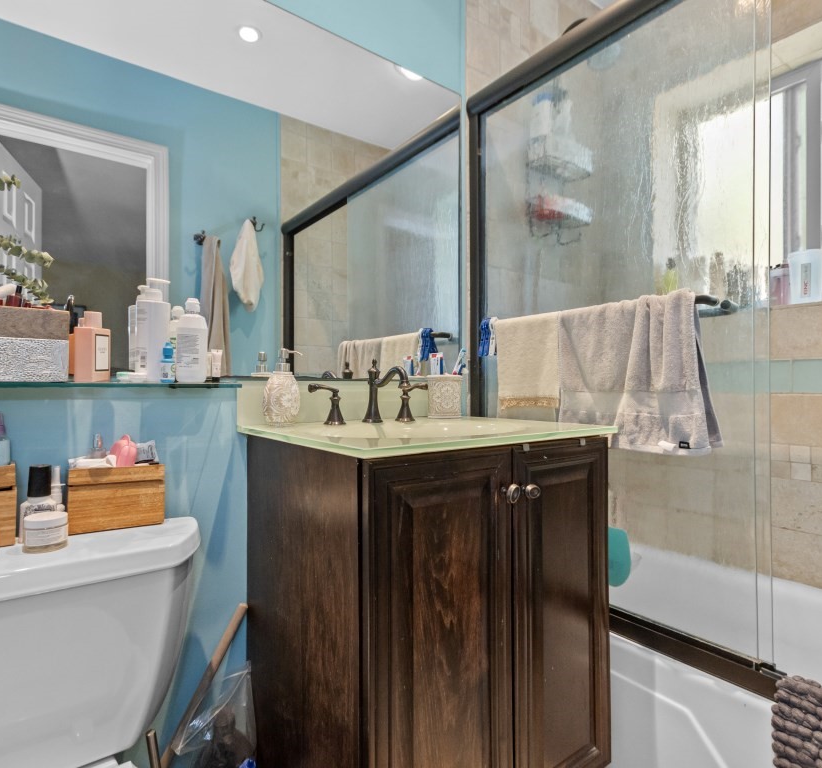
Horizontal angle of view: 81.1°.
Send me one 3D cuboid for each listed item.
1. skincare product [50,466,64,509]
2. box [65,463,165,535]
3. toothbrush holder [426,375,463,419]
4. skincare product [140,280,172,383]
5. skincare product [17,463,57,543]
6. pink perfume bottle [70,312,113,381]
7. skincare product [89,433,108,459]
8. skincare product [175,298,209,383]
[{"bbox_3d":[-0.579,0.194,0.781,0.031,0.106,0.028,0,-1,-40],"label":"skincare product"},{"bbox_3d":[-0.522,0.196,0.853,0.143,0.106,0.070,0,-1,-35],"label":"box"},{"bbox_3d":[0.095,0.035,1.330,0.090,0.114,0.085,0,-1,-1],"label":"toothbrush holder"},{"bbox_3d":[-0.516,-0.106,0.963,0.053,0.205,0.064,0,-1,-37],"label":"skincare product"},{"bbox_3d":[-0.680,0.218,0.876,0.054,0.135,0.044,0,0,-38],"label":"skincare product"},{"bbox_3d":[-0.589,-0.069,0.889,0.036,0.129,0.053,0,0,5],"label":"pink perfume bottle"},{"bbox_3d":[-0.574,0.134,0.881,0.030,0.085,0.030,0,-1,-37],"label":"skincare product"},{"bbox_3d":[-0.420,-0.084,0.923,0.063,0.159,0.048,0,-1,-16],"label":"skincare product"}]

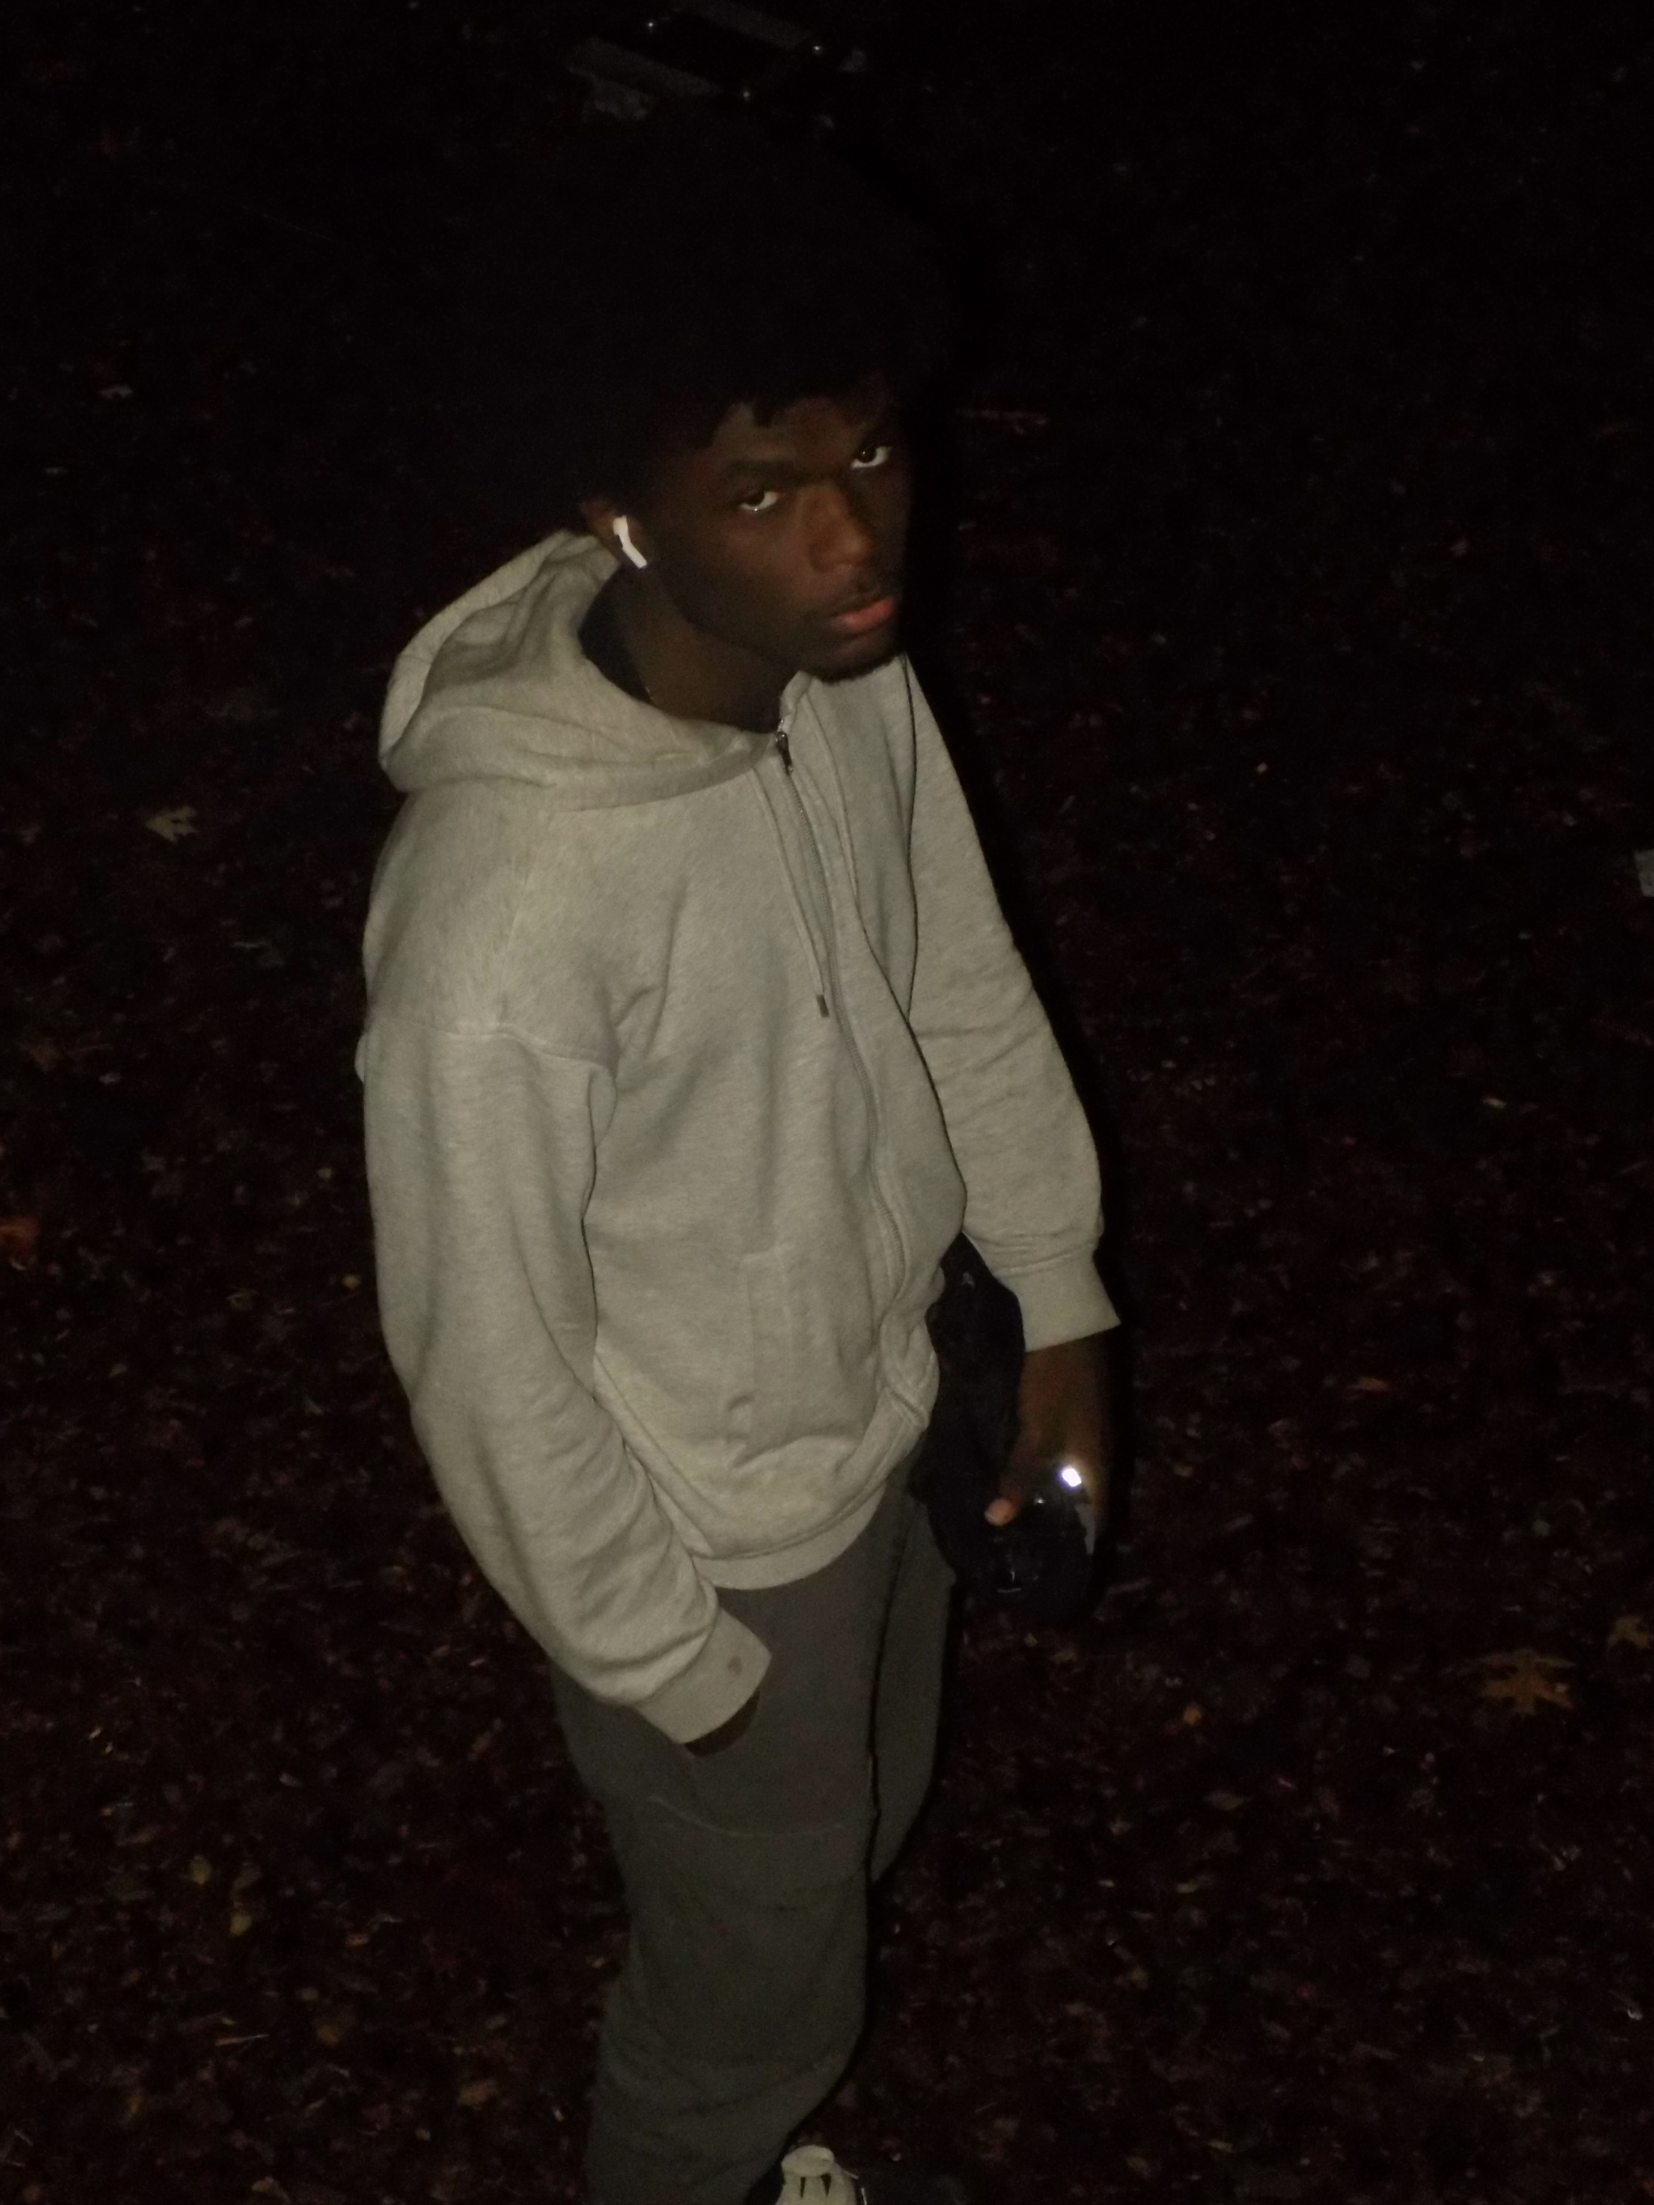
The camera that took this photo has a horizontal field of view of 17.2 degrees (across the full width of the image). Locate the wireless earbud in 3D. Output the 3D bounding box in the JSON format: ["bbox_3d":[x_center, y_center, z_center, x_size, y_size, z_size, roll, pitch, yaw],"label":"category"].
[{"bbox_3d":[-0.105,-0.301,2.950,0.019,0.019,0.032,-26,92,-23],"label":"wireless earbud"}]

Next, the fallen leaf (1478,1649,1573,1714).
[{"bbox_3d":[0.567,0.470,4.445,0.077,0.012,0.066,0,46,0],"label":"fallen leaf"}]

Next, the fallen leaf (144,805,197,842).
[{"bbox_3d":[-0.617,-0.263,5.152,0.051,0.010,0.047,0,46,0],"label":"fallen leaf"}]

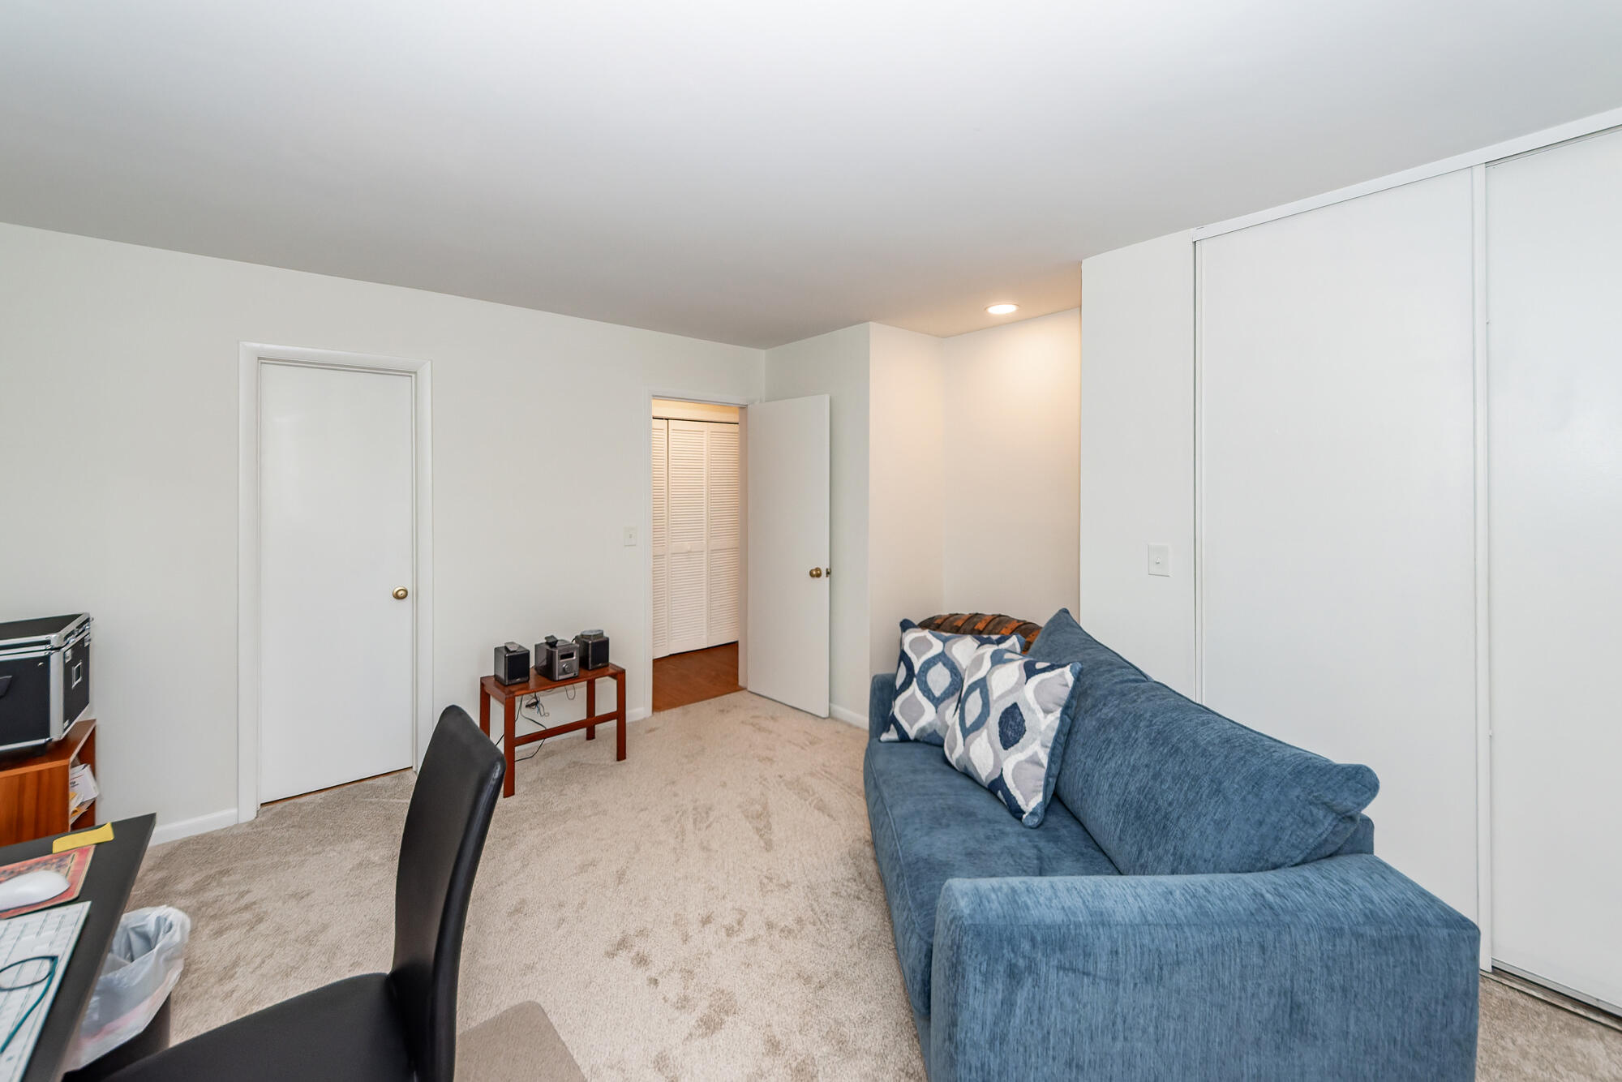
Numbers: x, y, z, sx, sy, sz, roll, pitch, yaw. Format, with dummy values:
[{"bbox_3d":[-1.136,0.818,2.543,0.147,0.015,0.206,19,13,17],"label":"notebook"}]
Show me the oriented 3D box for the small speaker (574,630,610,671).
[{"bbox_3d":[-1.187,0.601,2.949,0.111,0.157,0.176,-3,5,-44],"label":"small speaker"}]

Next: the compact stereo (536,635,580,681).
[{"bbox_3d":[-1.343,0.626,2.868,0.232,0.159,0.133,3,5,43],"label":"compact stereo"}]

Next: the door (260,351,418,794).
[{"bbox_3d":[-2.291,0.203,2.645,0.556,2.020,0.040,-3,4,-37],"label":"door"}]

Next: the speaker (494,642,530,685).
[{"bbox_3d":[-1.526,0.631,2.767,0.111,0.157,0.182,-3,5,-45],"label":"speaker"}]

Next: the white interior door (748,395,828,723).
[{"bbox_3d":[-0.161,0.094,3.613,0.725,2.020,0.040,3,5,41],"label":"white interior door"}]

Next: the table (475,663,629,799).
[{"bbox_3d":[-1.340,0.937,2.835,0.581,0.490,0.394,-3,5,-44],"label":"table"}]

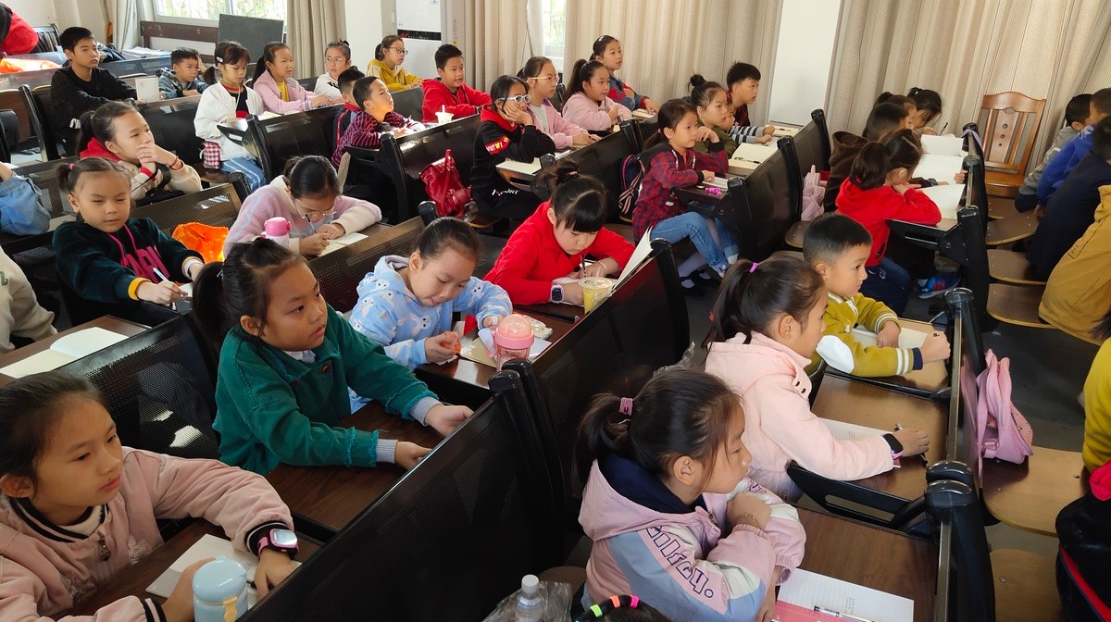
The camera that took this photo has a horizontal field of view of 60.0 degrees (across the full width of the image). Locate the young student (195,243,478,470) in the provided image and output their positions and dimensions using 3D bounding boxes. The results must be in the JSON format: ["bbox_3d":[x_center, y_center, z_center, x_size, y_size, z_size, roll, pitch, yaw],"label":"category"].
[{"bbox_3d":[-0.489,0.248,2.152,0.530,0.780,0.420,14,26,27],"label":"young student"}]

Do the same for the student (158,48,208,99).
[{"bbox_3d":[-2.448,-1.227,6.440,0.500,1.030,0.420,13,24,30],"label":"student"}]

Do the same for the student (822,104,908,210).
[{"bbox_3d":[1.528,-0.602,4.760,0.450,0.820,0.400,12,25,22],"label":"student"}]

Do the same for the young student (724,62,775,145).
[{"bbox_3d":[1.084,-0.911,5.810,0.550,1.150,0.400,11,22,20],"label":"young student"}]

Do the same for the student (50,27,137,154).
[{"bbox_3d":[-2.645,-1.017,5.561,0.620,1.190,0.440,11,22,20],"label":"student"}]

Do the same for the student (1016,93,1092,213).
[{"bbox_3d":[2.664,-0.591,4.946,0.580,1.020,0.420,9,22,21],"label":"student"}]

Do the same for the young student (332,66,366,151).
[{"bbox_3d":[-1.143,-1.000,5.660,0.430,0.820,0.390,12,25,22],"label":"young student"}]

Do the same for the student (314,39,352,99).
[{"bbox_3d":[-1.412,-1.210,6.348,0.520,1.090,0.420,14,25,32],"label":"student"}]

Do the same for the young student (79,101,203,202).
[{"bbox_3d":[-1.577,-0.217,3.682,0.560,1.120,0.420,11,22,20],"label":"young student"}]

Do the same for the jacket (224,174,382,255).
[{"bbox_3d":[-0.856,-0.247,3.386,0.420,0.440,0.440,20,29,35],"label":"jacket"}]

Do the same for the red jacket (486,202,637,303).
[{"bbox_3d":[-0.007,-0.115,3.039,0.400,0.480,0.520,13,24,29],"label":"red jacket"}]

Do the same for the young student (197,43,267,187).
[{"bbox_3d":[-1.788,-0.868,5.304,0.540,1.170,0.400,11,22,20],"label":"young student"}]

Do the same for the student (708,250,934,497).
[{"bbox_3d":[0.535,0.405,2.142,0.540,1.070,0.420,9,22,21],"label":"student"}]

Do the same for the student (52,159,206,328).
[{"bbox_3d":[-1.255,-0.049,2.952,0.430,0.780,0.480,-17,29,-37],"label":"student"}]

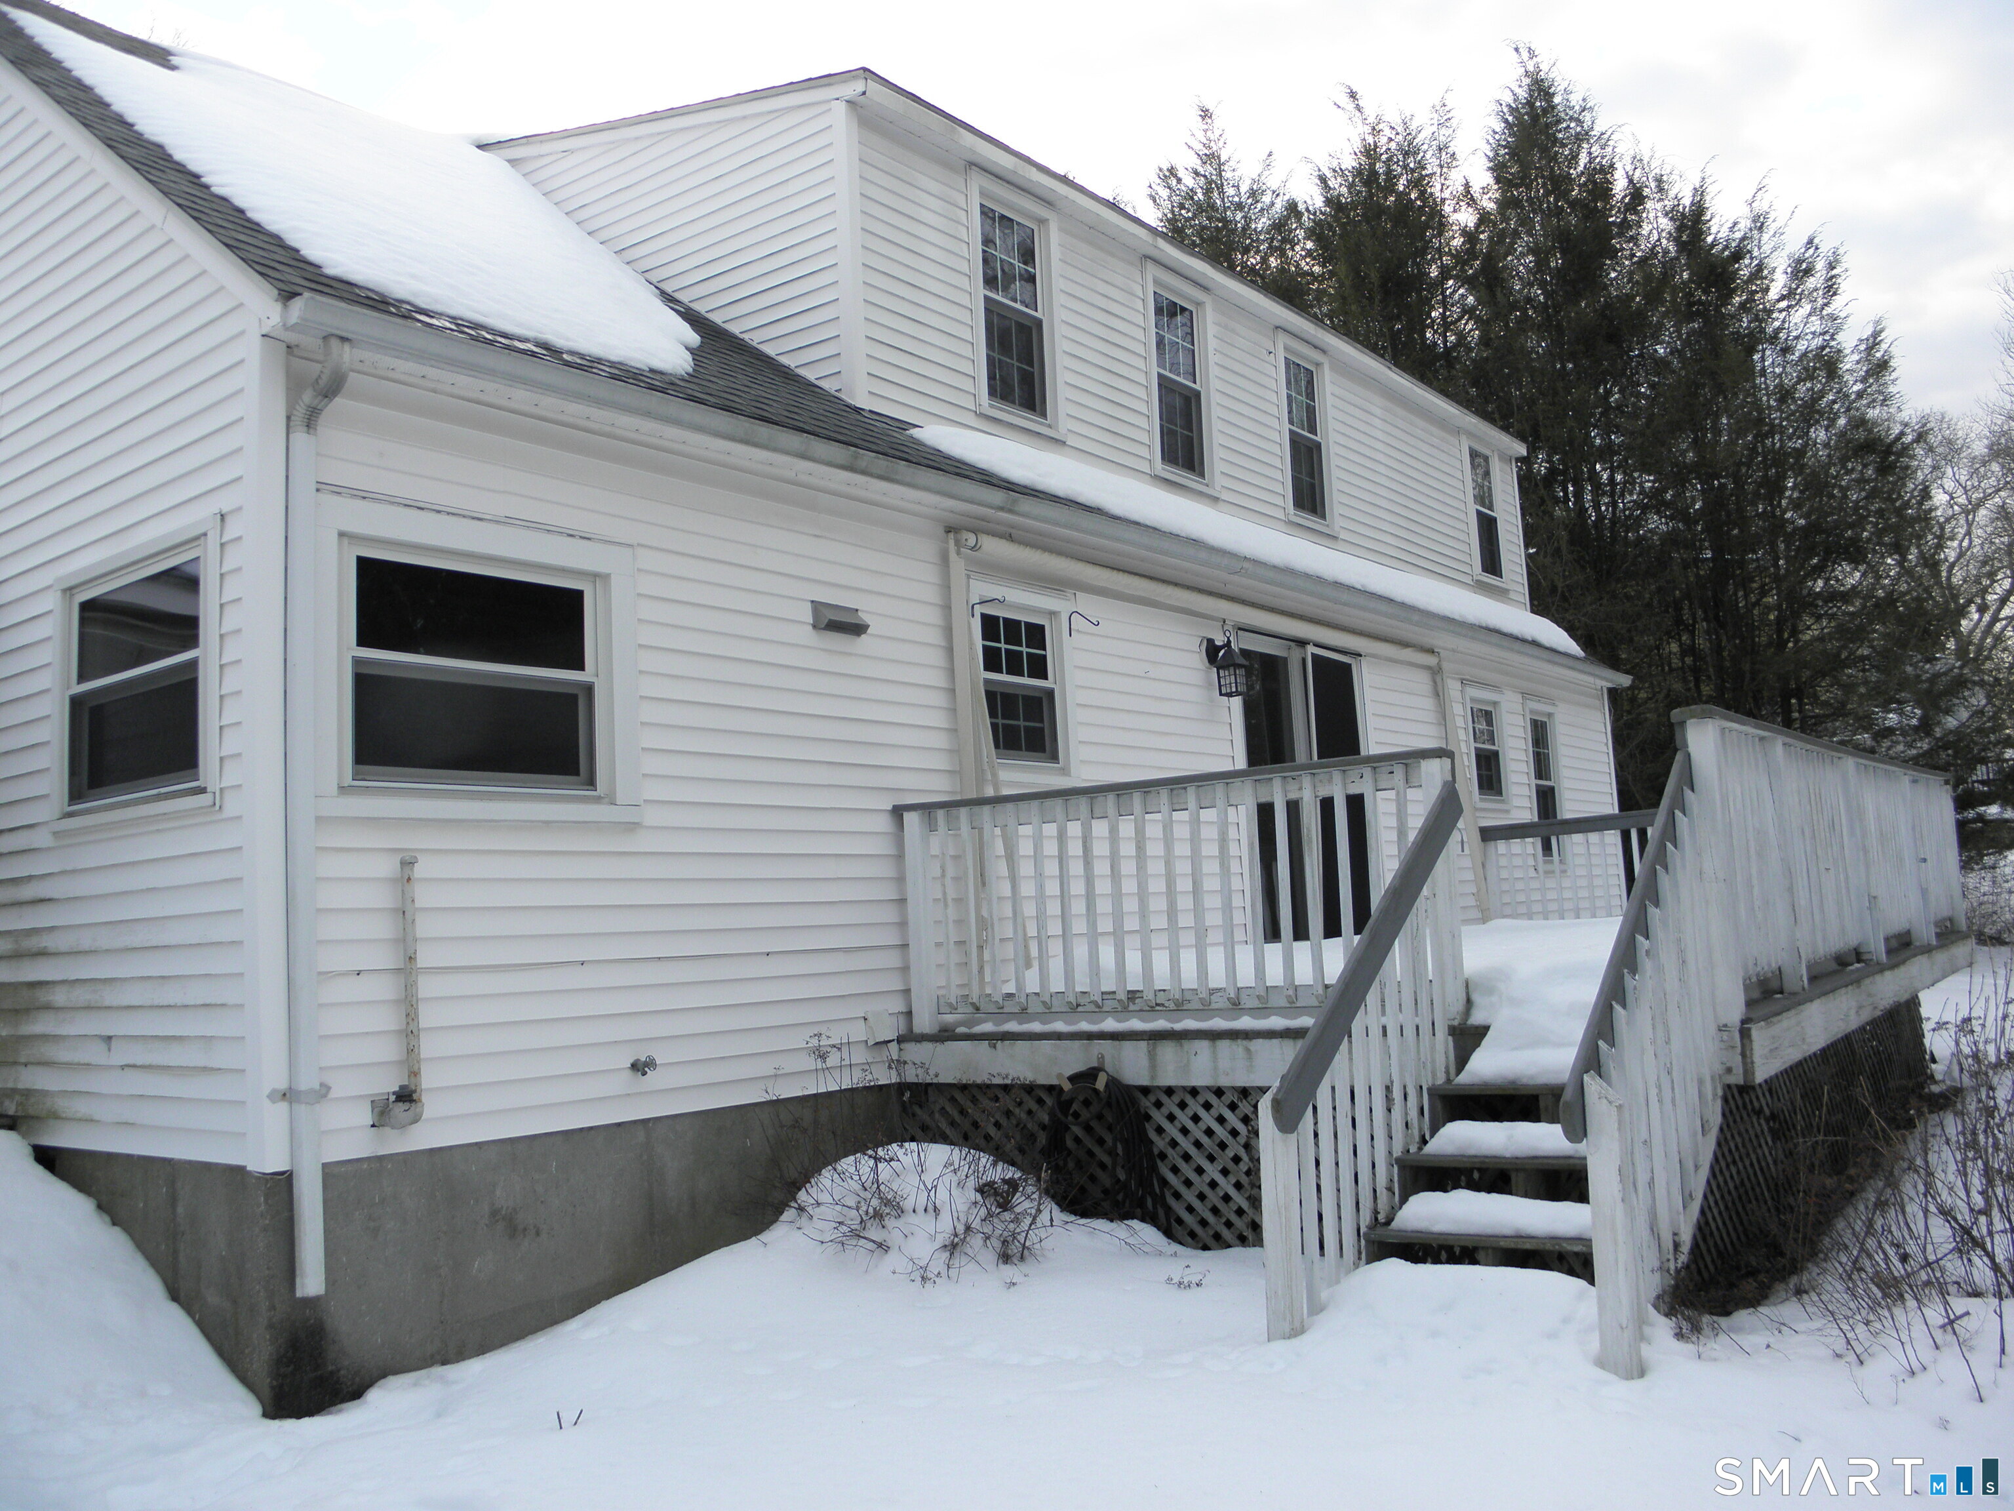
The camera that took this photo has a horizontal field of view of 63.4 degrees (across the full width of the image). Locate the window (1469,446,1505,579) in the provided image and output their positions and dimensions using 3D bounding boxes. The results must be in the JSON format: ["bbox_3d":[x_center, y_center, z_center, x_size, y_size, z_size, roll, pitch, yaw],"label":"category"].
[{"bbox_3d":[4.599,-2.310,15.629,0.100,1.250,0.600,-8,-8,38],"label":"window"}]

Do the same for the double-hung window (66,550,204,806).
[{"bbox_3d":[-3.177,-0.260,5.891,1.150,0.835,0.090,-8,-8,38],"label":"double-hung window"}]

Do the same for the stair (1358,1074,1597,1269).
[{"bbox_3d":[1.686,1.298,5.073,0.900,0.620,0.880,-8,-8,38],"label":"stair"}]

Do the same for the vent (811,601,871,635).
[{"bbox_3d":[-0.732,-0.615,7.289,0.095,0.140,0.310,-8,-8,38],"label":"vent"}]

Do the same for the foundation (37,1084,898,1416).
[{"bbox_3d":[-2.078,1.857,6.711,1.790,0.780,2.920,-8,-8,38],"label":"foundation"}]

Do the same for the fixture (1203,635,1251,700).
[{"bbox_3d":[1.335,-0.523,9.746,0.270,0.385,0.180,-8,-8,38],"label":"fixture"}]

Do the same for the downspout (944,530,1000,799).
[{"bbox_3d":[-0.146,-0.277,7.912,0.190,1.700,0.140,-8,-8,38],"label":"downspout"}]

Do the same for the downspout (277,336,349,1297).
[{"bbox_3d":[-2.182,0.171,5.172,0.280,3.060,0.100,-8,-8,38],"label":"downspout"}]

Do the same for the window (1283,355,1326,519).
[{"bbox_3d":[2.326,-2.497,12.786,0.100,1.290,0.590,-8,-8,38],"label":"window"}]

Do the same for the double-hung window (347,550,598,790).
[{"bbox_3d":[-1.884,-0.301,5.864,0.090,0.860,1.085,-8,-8,38],"label":"double-hung window"}]

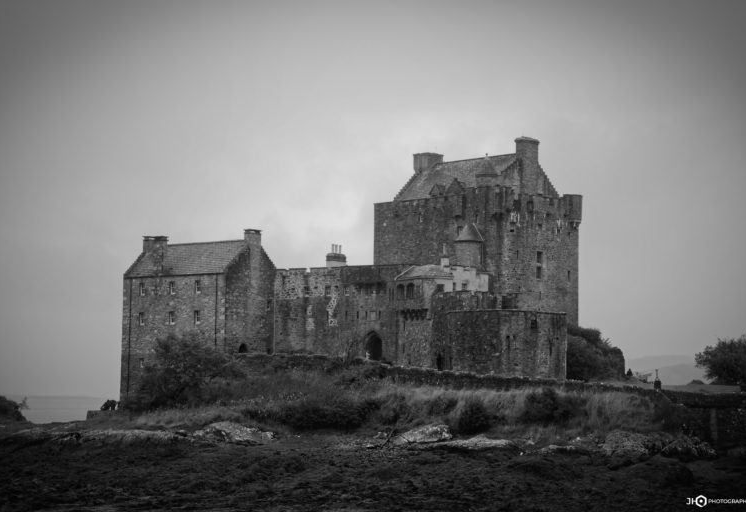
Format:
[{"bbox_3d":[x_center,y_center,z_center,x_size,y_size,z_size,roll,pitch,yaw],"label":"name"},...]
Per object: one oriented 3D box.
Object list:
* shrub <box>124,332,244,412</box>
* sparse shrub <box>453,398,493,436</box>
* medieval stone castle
[{"bbox_3d":[-17.719,10.973,152.000,10.500,7.200,9.000,0,-5,0],"label":"shrub"},{"bbox_3d":[8.732,13.944,139.000,3.400,3.100,3.100,0,-5,0],"label":"sparse shrub"},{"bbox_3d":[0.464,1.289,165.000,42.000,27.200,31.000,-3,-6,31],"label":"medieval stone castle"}]

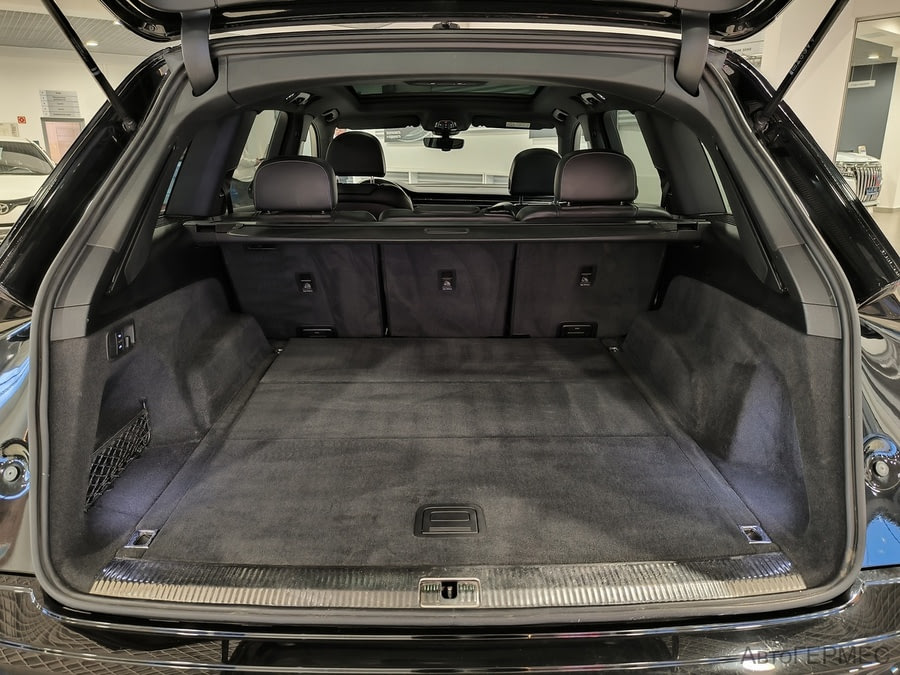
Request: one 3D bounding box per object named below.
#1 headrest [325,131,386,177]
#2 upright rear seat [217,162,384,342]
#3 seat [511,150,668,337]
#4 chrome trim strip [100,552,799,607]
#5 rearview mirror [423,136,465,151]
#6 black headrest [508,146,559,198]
[{"bbox_3d":[-0.405,-0.791,2.690,0.253,0.190,0.125,-1,19,0],"label":"headrest"},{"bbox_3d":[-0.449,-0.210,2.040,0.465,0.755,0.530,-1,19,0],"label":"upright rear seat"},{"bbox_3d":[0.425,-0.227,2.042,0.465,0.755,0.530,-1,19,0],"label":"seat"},{"bbox_3d":[-0.004,0.387,0.995,1.110,0.038,0.092,-1,19,0],"label":"chrome trim strip"},{"bbox_3d":[-0.033,-1.049,3.380,0.235,0.073,0.050,4,19,14],"label":"rearview mirror"},{"bbox_3d":[0.379,-0.695,2.630,0.253,0.195,0.125,-1,19,0],"label":"black headrest"}]

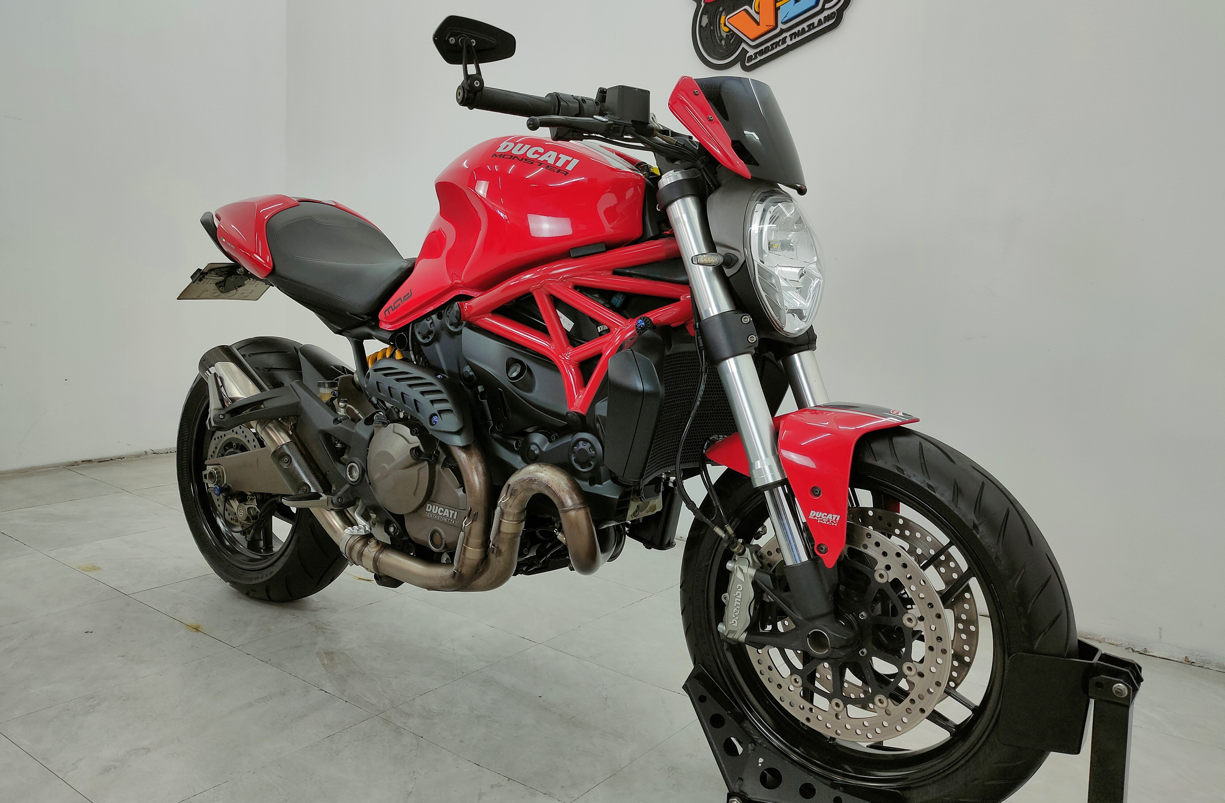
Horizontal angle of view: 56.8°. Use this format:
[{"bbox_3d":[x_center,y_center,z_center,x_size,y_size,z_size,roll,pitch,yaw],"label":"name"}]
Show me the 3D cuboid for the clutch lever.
[{"bbox_3d":[-0.060,-0.400,1.634,0.163,0.022,0.035,-11,14,-41],"label":"clutch lever"}]

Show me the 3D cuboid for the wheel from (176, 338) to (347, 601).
[{"bbox_3d":[-0.788,0.157,2.630,0.630,0.630,0.175,12,12,38],"label":"wheel"}]

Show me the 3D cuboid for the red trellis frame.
[{"bbox_3d":[0.015,-0.145,1.935,0.470,0.303,0.320,8,10,39],"label":"red trellis frame"}]

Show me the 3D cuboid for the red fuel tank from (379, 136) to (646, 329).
[{"bbox_3d":[-0.118,-0.296,2.031,0.650,0.360,0.360,8,10,39],"label":"red fuel tank"}]

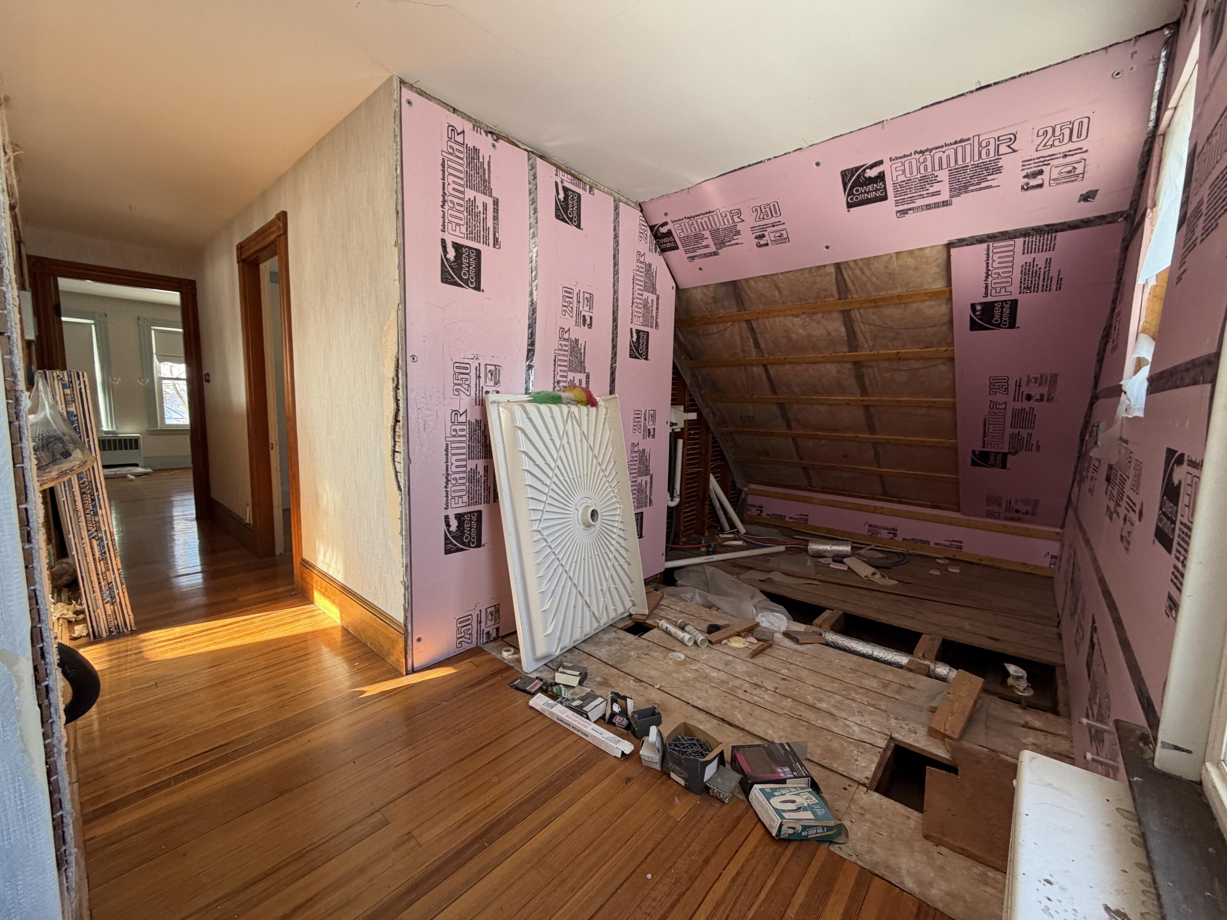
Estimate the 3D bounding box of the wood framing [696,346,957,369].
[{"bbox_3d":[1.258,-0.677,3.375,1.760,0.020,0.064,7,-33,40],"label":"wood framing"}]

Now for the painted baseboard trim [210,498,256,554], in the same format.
[{"bbox_3d":[-3.148,0.523,4.086,1.440,0.200,0.022,7,9,40],"label":"painted baseboard trim"}]

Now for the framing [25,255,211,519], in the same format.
[{"bbox_3d":[-4.020,-0.475,4.122,0.110,2.130,0.975,7,9,40],"label":"framing"}]

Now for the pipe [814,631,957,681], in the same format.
[{"bbox_3d":[1.305,0.939,2.416,0.600,0.090,0.090,7,9,41],"label":"pipe"}]

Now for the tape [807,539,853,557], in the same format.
[{"bbox_3d":[1.736,0.712,3.979,0.300,0.127,0.127,2,7,2],"label":"tape"}]

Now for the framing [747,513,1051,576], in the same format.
[{"bbox_3d":[2.256,0.701,4.332,2.388,0.065,0.030,7,9,41],"label":"framing"}]

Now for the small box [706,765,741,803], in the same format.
[{"bbox_3d":[0.338,0.986,1.507,0.067,0.032,0.092,7,9,39],"label":"small box"}]

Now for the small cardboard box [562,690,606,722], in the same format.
[{"bbox_3d":[-0.099,0.932,1.880,0.108,0.045,0.096,6,8,37],"label":"small cardboard box"}]

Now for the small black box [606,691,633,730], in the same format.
[{"bbox_3d":[0.022,0.929,1.841,0.083,0.041,0.123,21,8,-2],"label":"small black box"}]

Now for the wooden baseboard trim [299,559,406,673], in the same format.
[{"bbox_3d":[-1.342,0.750,2.499,1.225,0.202,0.022,7,9,40],"label":"wooden baseboard trim"}]

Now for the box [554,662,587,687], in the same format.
[{"bbox_3d":[-0.176,0.919,2.107,0.100,0.045,0.078,3,7,16],"label":"box"}]

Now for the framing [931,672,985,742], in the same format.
[{"bbox_3d":[1.377,0.964,1.979,0.088,0.037,0.550,8,9,44],"label":"framing"}]

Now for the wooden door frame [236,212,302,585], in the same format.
[{"bbox_3d":[-2.166,-0.340,3.202,0.990,2.150,0.130,7,9,41],"label":"wooden door frame"}]

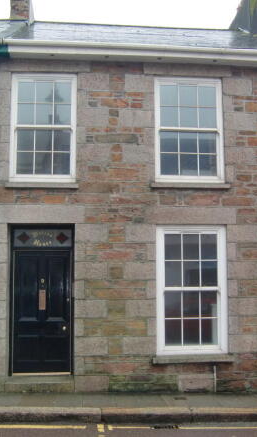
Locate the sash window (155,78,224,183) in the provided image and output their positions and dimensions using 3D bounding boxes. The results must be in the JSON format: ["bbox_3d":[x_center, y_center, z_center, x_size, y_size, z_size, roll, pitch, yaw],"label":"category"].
[{"bbox_3d":[1.018,-1.485,8.323,1.182,1.790,0.120,0,-6,-5],"label":"sash window"}]

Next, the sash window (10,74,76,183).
[{"bbox_3d":[-1.414,-1.482,8.089,1.062,1.796,0.120,0,-6,-5],"label":"sash window"}]

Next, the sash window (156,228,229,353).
[{"bbox_3d":[1.021,1.185,8.056,1.179,2.097,0.120,0,-6,-5],"label":"sash window"}]

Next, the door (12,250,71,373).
[{"bbox_3d":[-1.394,1.494,7.859,0.931,1.945,0.070,0,-6,-5],"label":"door"}]

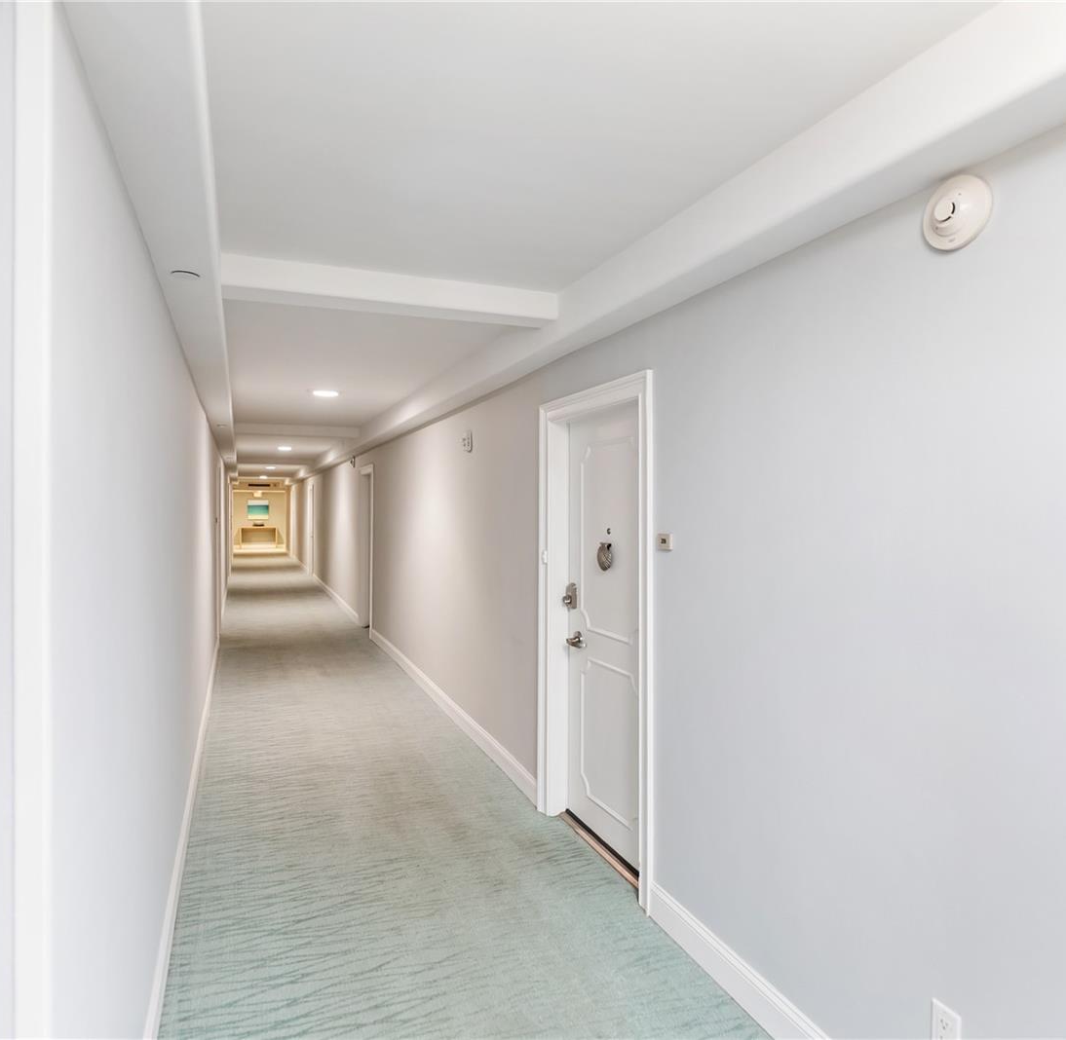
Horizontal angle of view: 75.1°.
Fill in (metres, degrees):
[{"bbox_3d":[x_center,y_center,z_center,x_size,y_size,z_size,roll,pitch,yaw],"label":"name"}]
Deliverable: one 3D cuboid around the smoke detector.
[{"bbox_3d":[0.931,-0.685,1.538,0.050,0.155,0.155,0,1,-23],"label":"smoke detector"}]

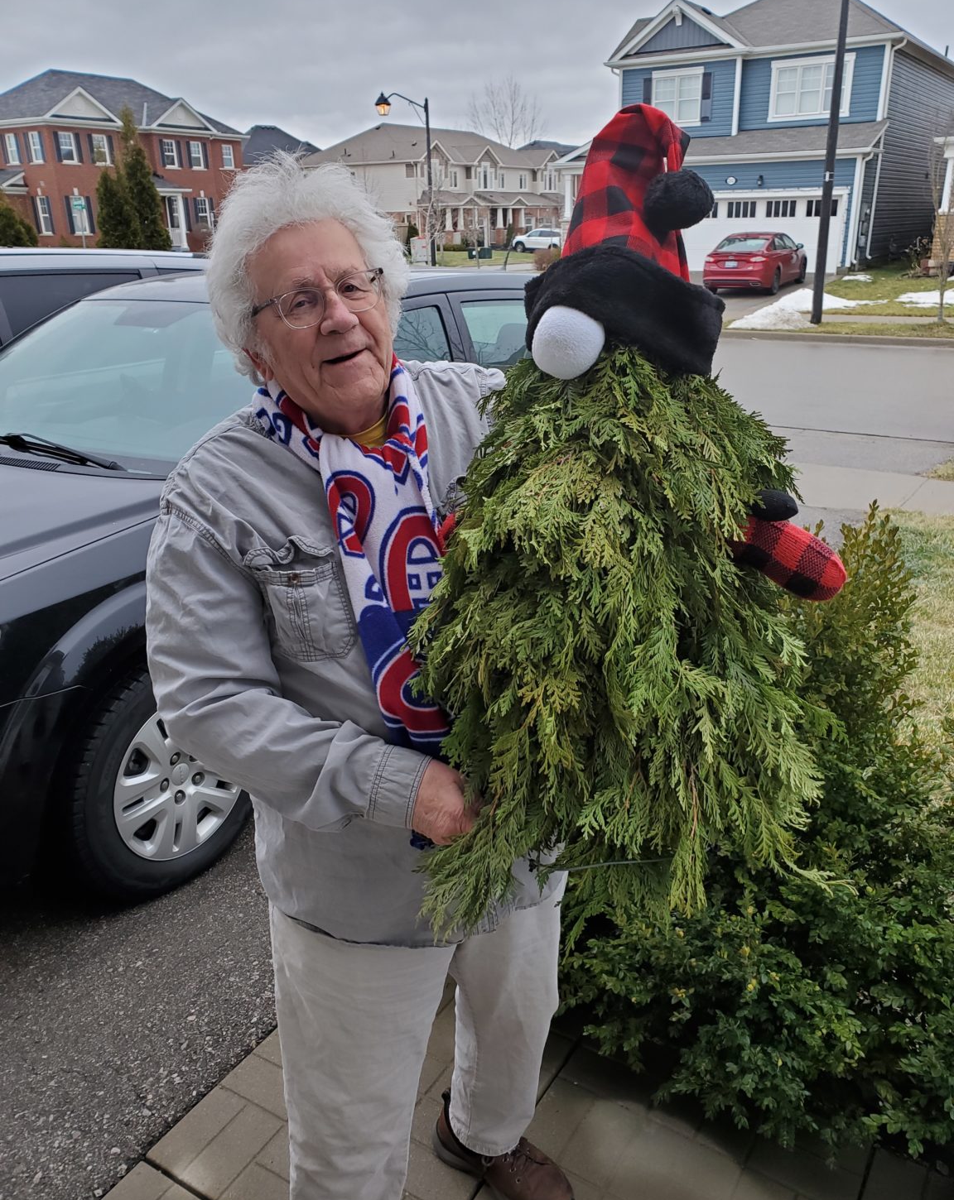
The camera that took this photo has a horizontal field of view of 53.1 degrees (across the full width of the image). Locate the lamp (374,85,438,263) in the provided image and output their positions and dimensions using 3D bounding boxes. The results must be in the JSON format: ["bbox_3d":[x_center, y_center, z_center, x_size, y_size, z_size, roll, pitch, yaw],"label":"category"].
[{"bbox_3d":[-3.401,-21.322,48.703,2.600,8.200,0.700,-7,23,-14],"label":"lamp"}]

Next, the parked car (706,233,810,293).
[{"bbox_3d":[8.013,-9.626,27.149,1.880,1.480,4.870,12,28,30],"label":"parked car"}]

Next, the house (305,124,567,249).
[{"bbox_3d":[-2.541,-31.304,72.931,12.000,8.300,21.500,12,26,30],"label":"house"}]

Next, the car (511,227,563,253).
[{"bbox_3d":[4.900,-26.300,69.900,4.750,1.700,1.920,12,26,30],"label":"car"}]

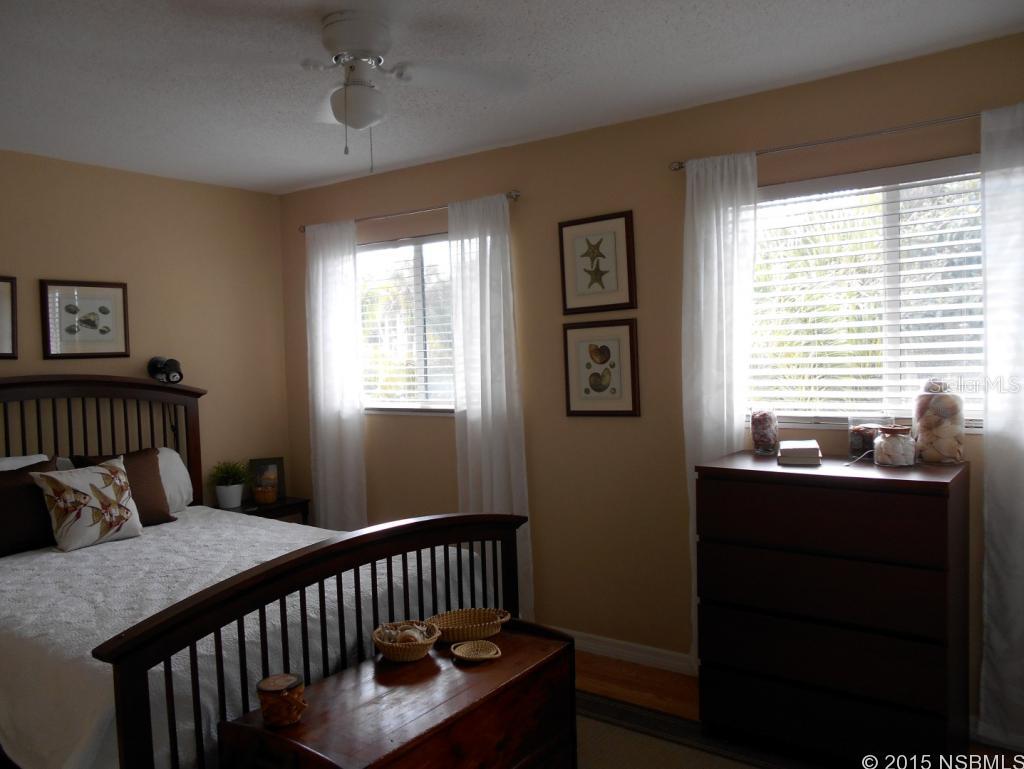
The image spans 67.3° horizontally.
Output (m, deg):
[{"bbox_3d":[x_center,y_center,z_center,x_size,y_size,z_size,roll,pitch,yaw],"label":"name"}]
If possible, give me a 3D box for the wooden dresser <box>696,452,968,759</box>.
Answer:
[{"bbox_3d":[1.152,0.786,2.765,0.800,1.000,0.480,0,3,37],"label":"wooden dresser"}]

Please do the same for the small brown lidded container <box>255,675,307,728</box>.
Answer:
[{"bbox_3d":[-0.592,0.810,1.981,0.116,0.088,0.116,-2,3,0],"label":"small brown lidded container"}]

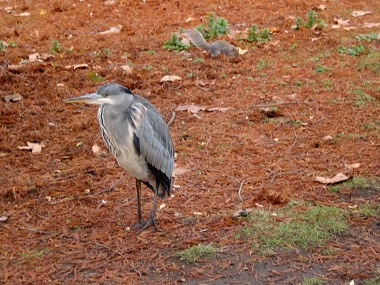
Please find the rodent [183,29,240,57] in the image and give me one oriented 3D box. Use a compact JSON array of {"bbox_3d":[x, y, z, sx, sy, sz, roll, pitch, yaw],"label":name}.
[{"bbox_3d":[0.147,-0.682,7.964,0.370,0.190,0.110,3,16,10],"label":"rodent"}]

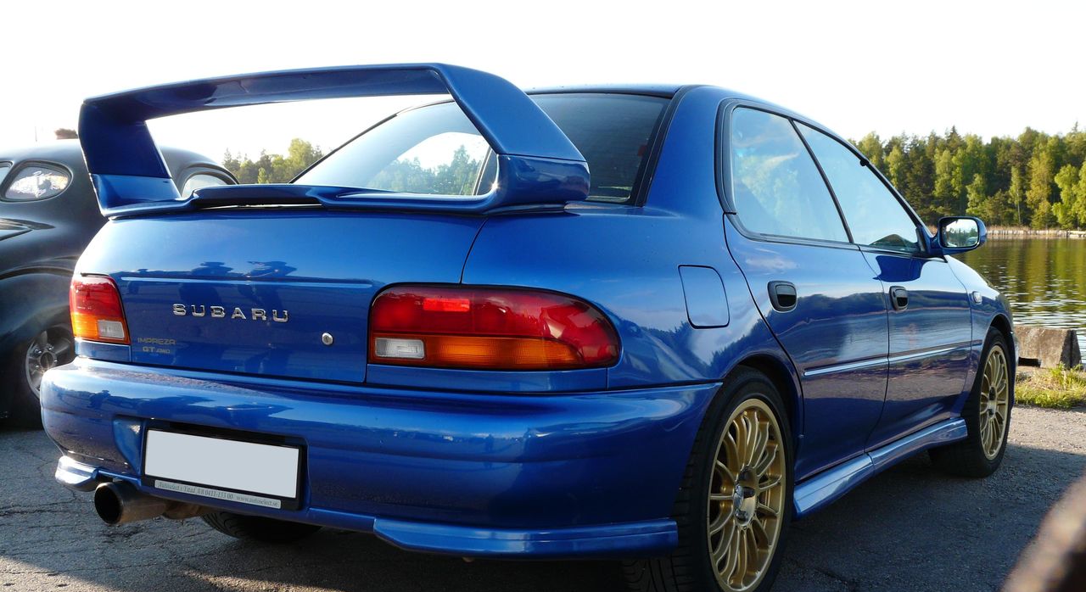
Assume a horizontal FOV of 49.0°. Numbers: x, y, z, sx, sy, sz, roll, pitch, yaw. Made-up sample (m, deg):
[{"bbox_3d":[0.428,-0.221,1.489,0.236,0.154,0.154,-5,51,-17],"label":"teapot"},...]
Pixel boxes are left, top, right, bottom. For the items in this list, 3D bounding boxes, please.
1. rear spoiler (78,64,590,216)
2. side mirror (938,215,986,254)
[{"bbox_3d":[-0.546,-0.324,2.722,1.310,0.298,0.420,2,2,33],"label":"rear spoiler"},{"bbox_3d":[1.510,-0.215,4.272,0.180,0.140,0.130,2,2,33],"label":"side mirror"}]

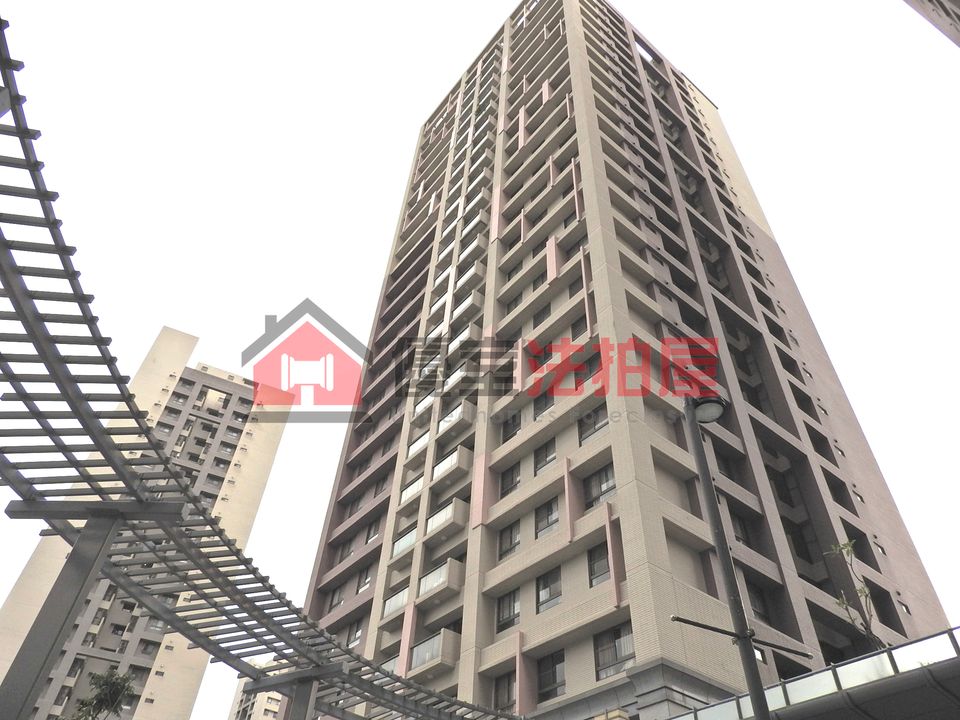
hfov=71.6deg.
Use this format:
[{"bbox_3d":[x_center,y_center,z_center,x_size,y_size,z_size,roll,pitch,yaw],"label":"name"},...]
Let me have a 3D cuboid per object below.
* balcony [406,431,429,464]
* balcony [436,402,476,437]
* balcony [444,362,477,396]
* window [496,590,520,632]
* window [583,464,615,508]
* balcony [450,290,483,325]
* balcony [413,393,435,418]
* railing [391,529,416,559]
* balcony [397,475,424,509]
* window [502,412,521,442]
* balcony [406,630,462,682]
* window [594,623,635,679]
[{"bbox_3d":[-3.350,5.465,39.602,1.000,1.293,2.471,31,-51,-24],"label":"balcony"},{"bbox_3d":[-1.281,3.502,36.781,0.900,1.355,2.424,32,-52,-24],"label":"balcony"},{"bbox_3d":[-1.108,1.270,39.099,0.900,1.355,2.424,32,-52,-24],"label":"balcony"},{"bbox_3d":[1.205,10.159,26.913,0.170,1.530,1.460,31,-51,-24],"label":"window"},{"bbox_3d":[4.835,5.068,26.659,0.160,1.512,1.846,31,-51,-24],"label":"window"},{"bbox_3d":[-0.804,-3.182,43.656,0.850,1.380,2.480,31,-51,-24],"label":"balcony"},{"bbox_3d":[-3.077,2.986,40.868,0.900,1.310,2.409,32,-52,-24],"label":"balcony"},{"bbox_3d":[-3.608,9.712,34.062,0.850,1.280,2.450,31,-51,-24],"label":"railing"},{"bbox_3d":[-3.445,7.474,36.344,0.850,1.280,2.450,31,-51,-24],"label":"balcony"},{"bbox_3d":[1.641,3.474,33.709,0.150,1.521,1.446,32,-52,-24],"label":"window"},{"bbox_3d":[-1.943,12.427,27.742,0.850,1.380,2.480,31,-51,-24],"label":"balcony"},{"bbox_3d":[4.494,9.607,22.024,0.160,1.545,1.846,31,-51,-24],"label":"window"}]

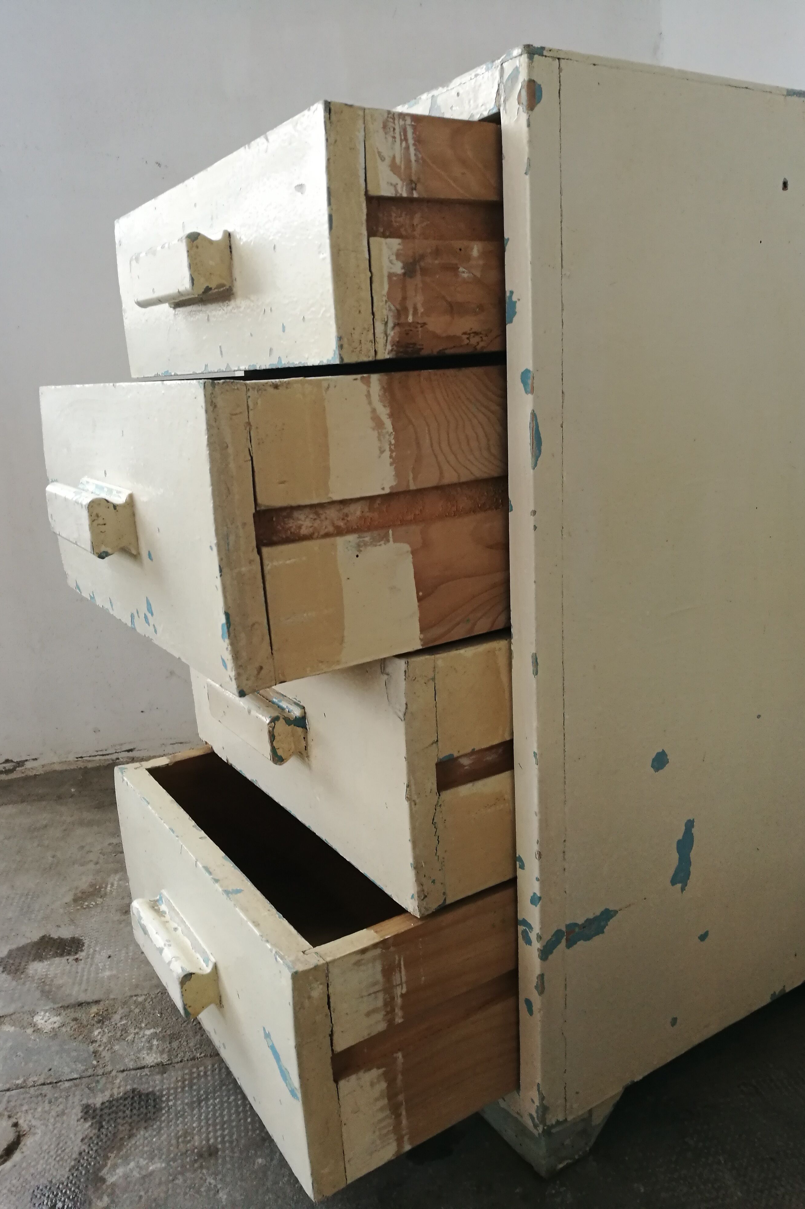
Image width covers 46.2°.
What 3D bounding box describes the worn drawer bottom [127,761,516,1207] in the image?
[{"bbox_3d":[-0.037,0.274,0.932,0.416,0.187,0.435,-11,16,-30],"label":"worn drawer bottom"}]

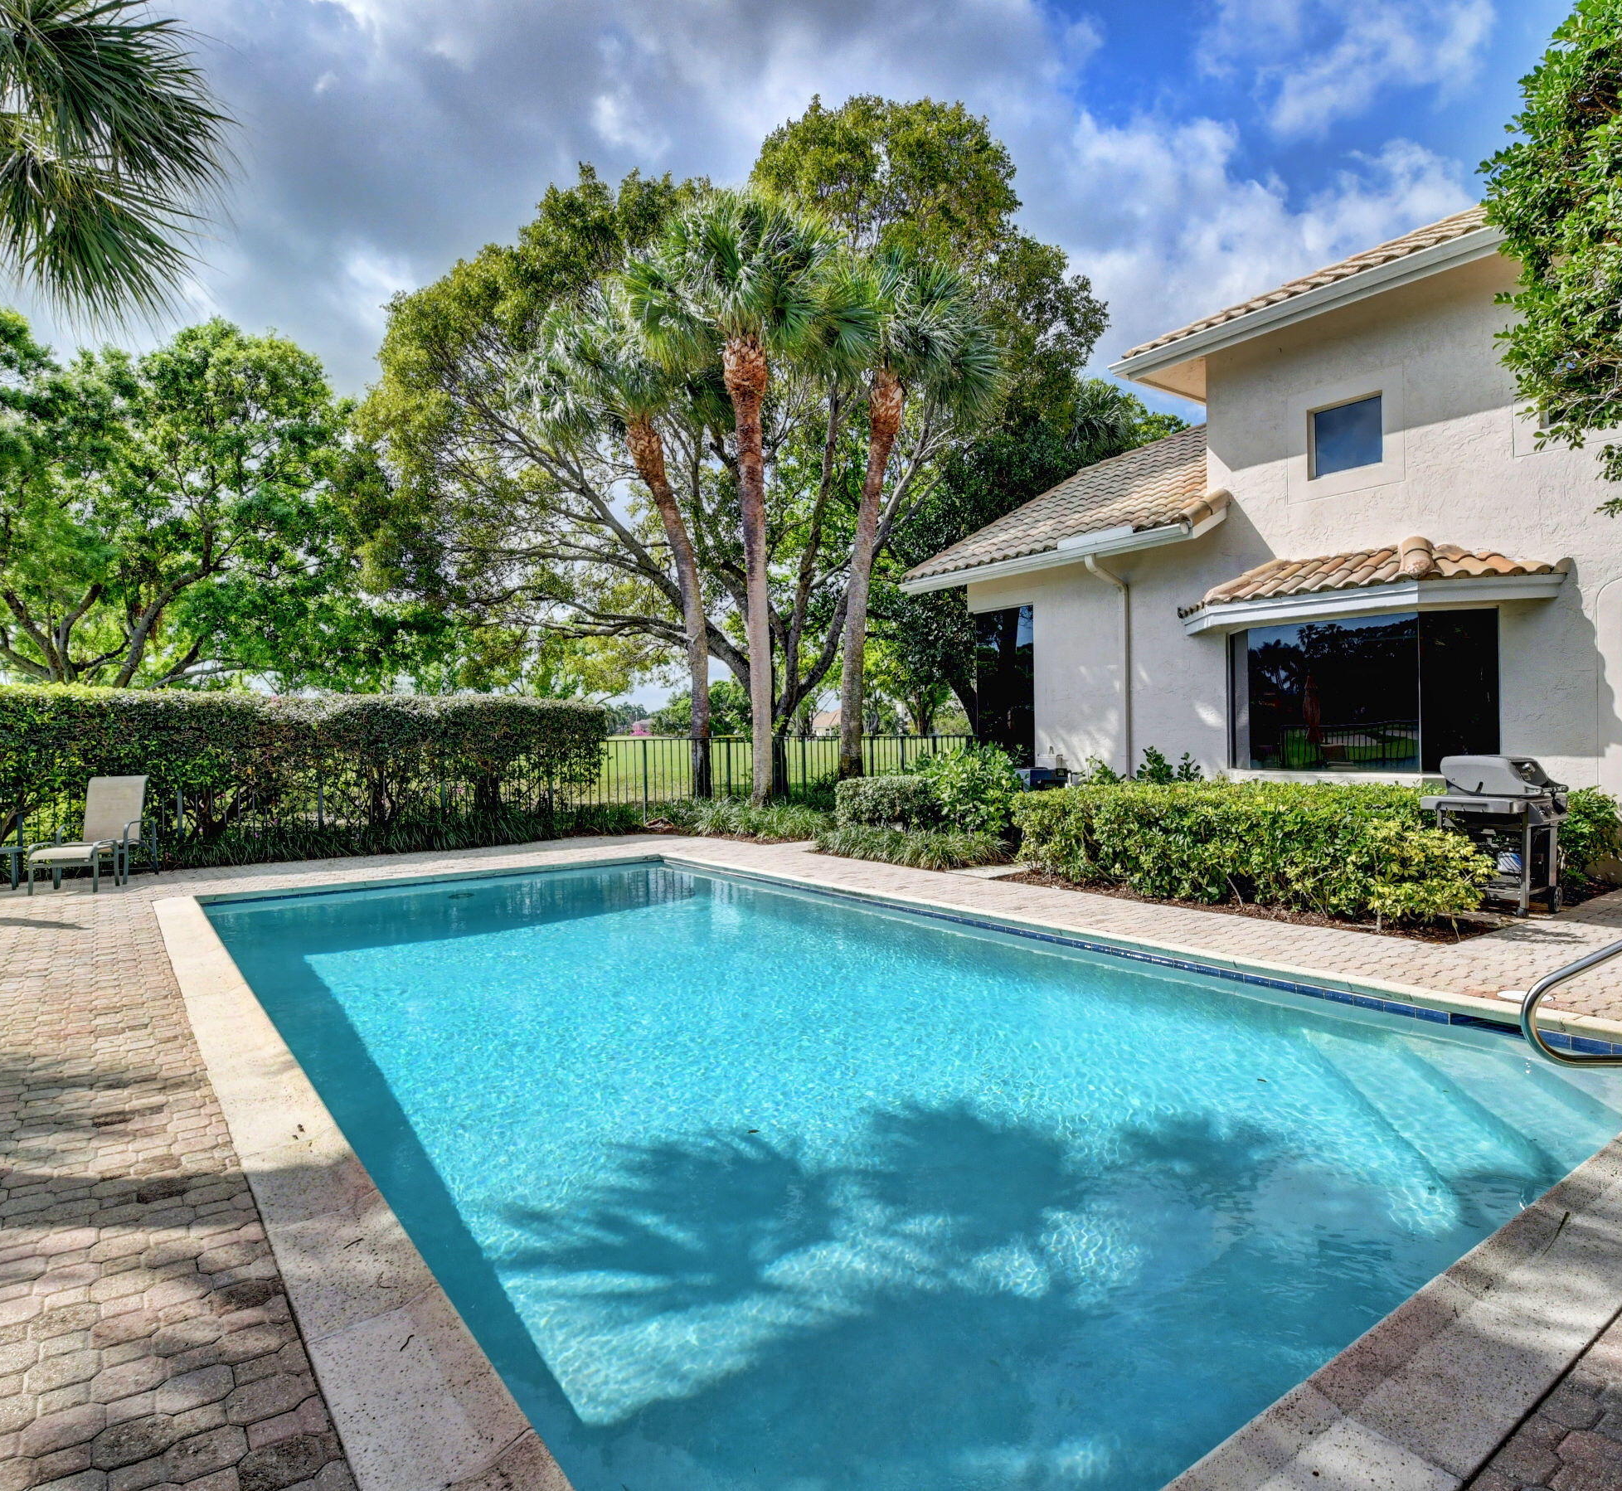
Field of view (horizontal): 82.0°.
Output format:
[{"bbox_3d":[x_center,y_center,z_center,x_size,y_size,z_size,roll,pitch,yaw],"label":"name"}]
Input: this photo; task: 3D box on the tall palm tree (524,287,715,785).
[{"bbox_3d":[-3.348,-3.591,16.600,3.900,9.500,3.800,-1,0,0],"label":"tall palm tree"}]

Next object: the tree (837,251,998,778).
[{"bbox_3d":[1.421,-3.390,15.000,3.400,9.100,3.400,-1,0,0],"label":"tree"}]

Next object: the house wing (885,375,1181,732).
[{"bbox_3d":[5.465,-1.886,14.402,6.600,6.100,4.900,-1,0,-37],"label":"house wing"}]

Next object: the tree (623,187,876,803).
[{"bbox_3d":[-1.080,-4.250,16.400,4.400,11.200,4.200,0,0,0],"label":"tree"}]

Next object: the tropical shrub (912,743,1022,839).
[{"bbox_3d":[1.860,0.660,11.300,1.350,1.400,1.300,0,0,0],"label":"tropical shrub"}]

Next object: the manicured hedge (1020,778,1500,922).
[{"bbox_3d":[3.497,0.793,7.890,1.400,0.880,3.800,-1,0,-37],"label":"manicured hedge"}]

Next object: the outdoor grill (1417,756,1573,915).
[{"bbox_3d":[5.360,0.680,7.280,1.150,1.190,0.700,0,0,-37],"label":"outdoor grill"}]

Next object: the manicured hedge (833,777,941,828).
[{"bbox_3d":[1.000,0.870,12.000,0.900,0.950,1.350,0,0,-37],"label":"manicured hedge"}]

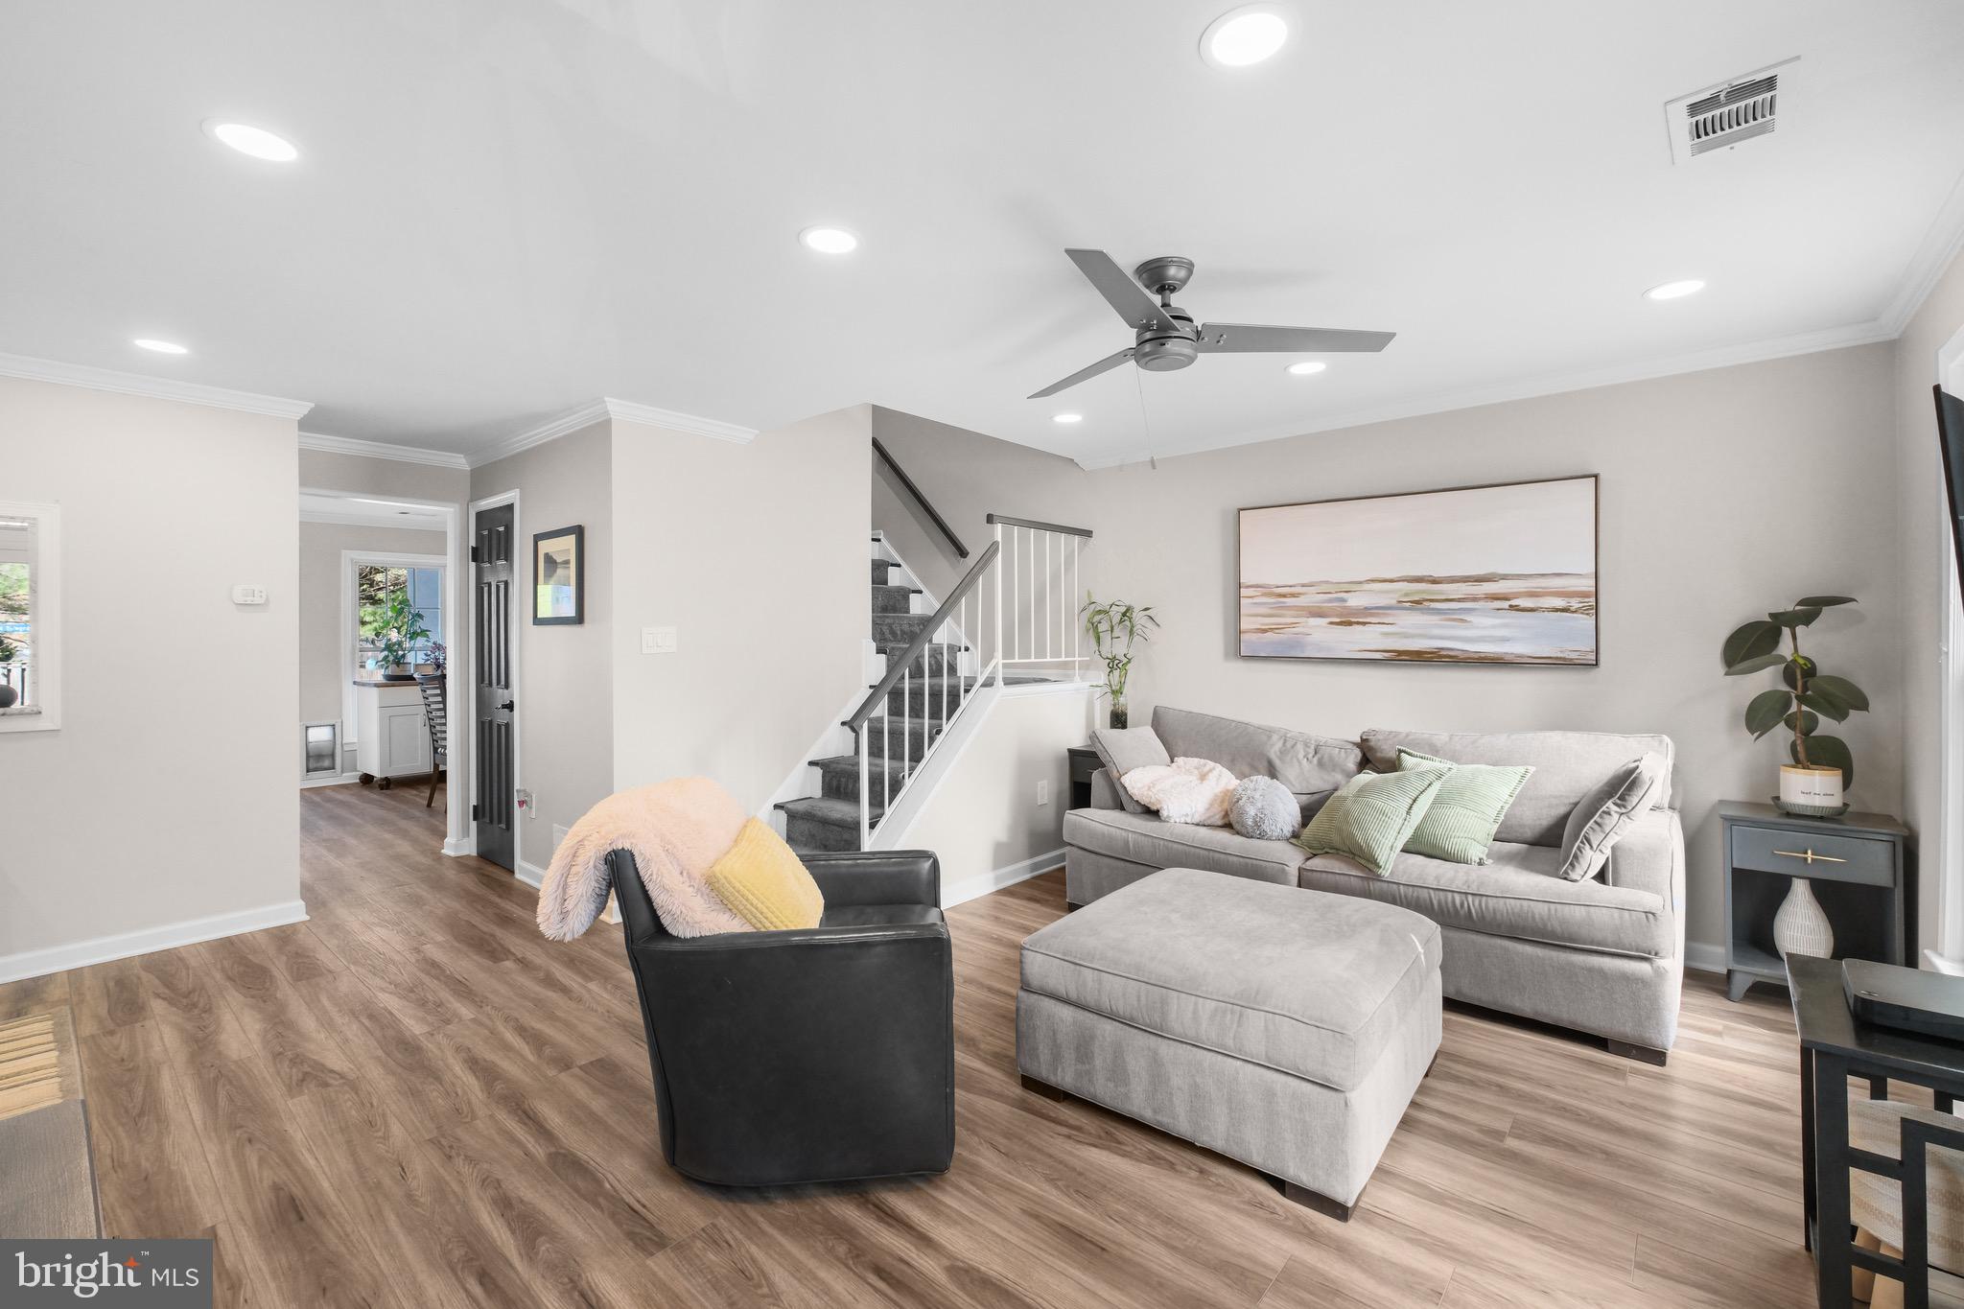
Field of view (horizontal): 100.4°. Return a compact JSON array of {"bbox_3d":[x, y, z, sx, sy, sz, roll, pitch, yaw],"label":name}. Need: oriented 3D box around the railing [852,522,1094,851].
[{"bbox_3d":[0.044,0.101,4.202,0.070,1.650,1.870,1,1,40],"label":"railing"}]

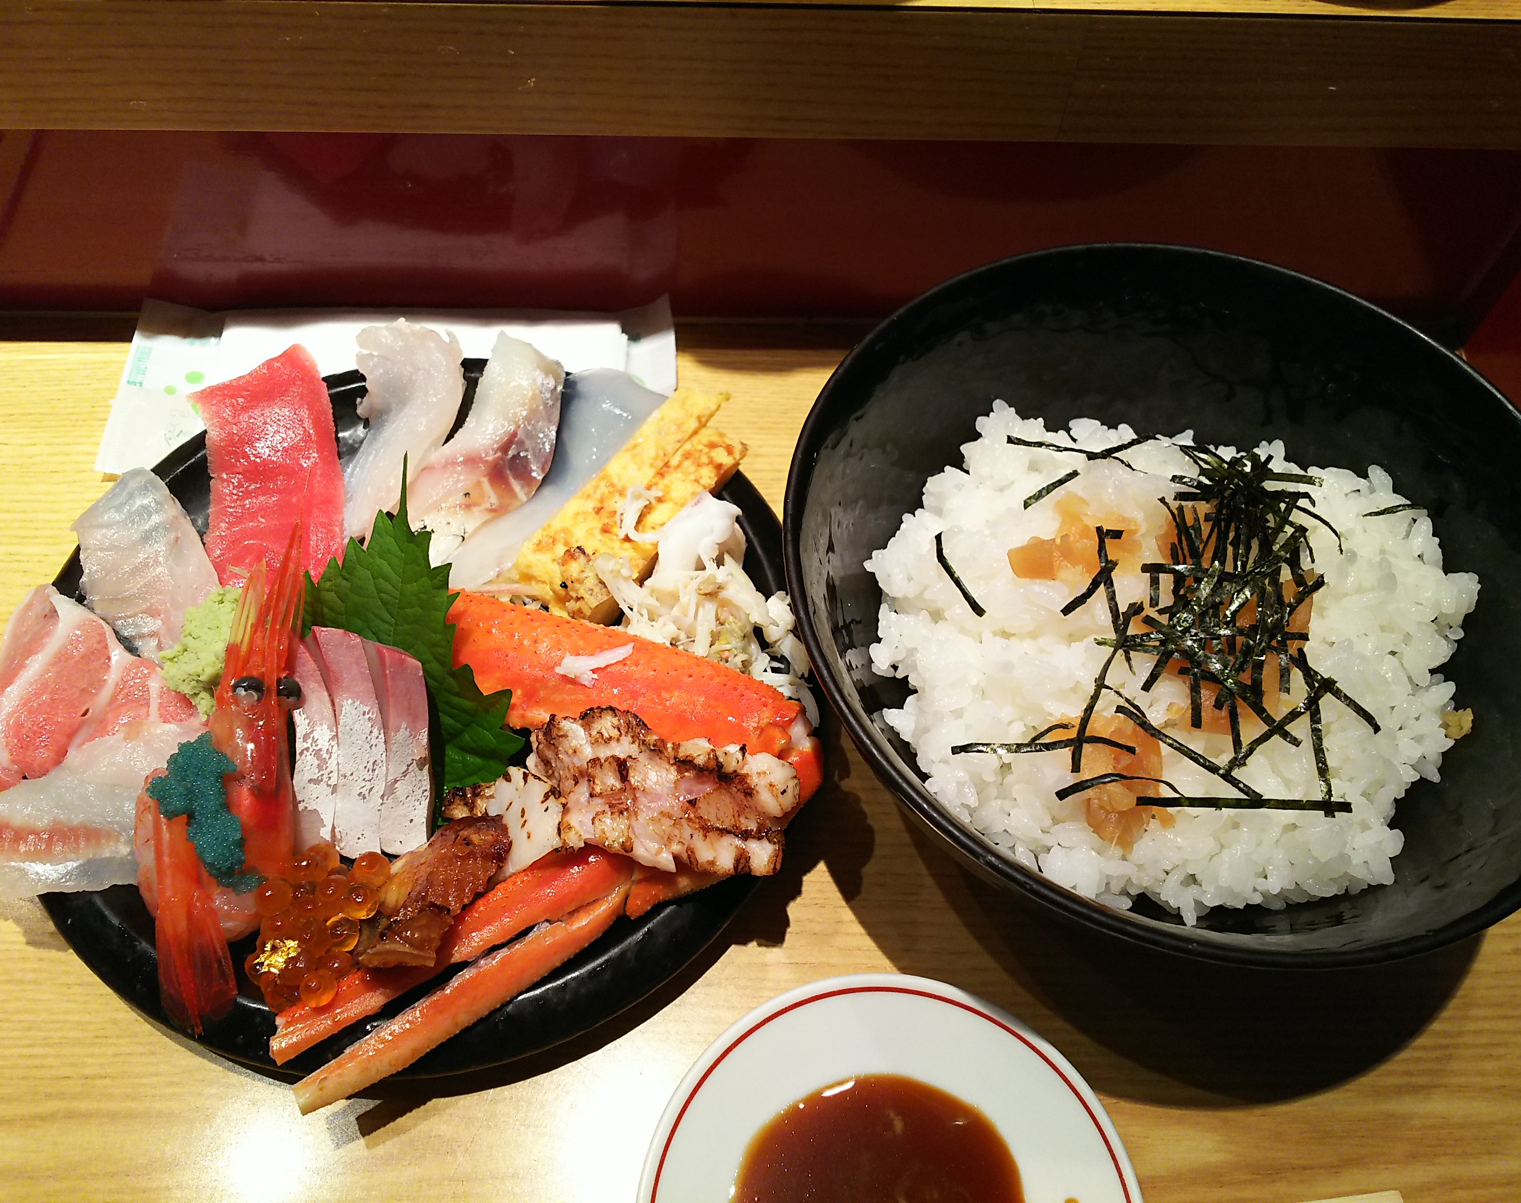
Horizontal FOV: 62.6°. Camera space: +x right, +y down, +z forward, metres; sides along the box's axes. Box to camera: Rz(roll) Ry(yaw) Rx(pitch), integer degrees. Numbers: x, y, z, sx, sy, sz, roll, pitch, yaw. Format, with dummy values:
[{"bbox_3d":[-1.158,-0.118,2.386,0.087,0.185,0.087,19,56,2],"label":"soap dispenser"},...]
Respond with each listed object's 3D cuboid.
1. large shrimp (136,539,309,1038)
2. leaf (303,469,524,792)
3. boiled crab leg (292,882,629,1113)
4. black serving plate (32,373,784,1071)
[{"bbox_3d":[-0.126,0.042,0.300,0.036,0.038,0.112,2,69,-2],"label":"large shrimp"},{"bbox_3d":[-0.087,0.010,0.314,0.058,0.020,0.089,-6,75,-7],"label":"leaf"},{"bbox_3d":[-0.068,0.090,0.284,0.079,0.011,0.011,-29,66,-18],"label":"boiled crab leg"},{"bbox_3d":[-0.088,0.023,0.341,0.209,0.026,0.209,1,61,-2],"label":"black serving plate"}]

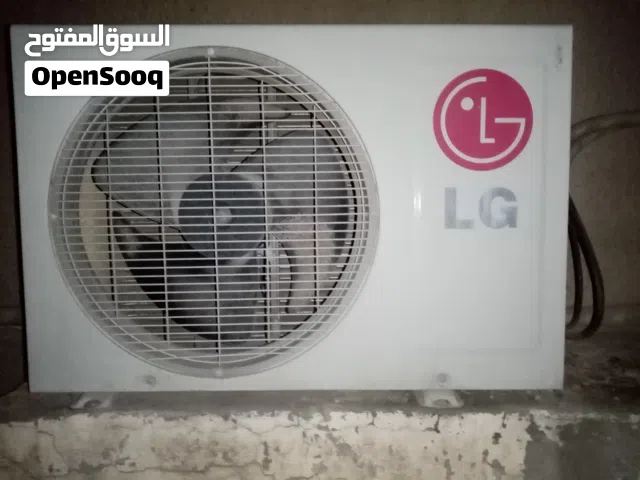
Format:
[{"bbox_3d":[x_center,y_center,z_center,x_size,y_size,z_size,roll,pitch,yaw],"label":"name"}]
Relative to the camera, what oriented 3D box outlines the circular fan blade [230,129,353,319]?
[{"bbox_3d":[-0.040,-0.023,0.695,0.172,0.268,0.065,0,4,0],"label":"circular fan blade"}]

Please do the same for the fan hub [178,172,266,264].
[{"bbox_3d":[-0.147,-0.039,0.752,0.131,0.131,0.067,0,4,0],"label":"fan hub"}]

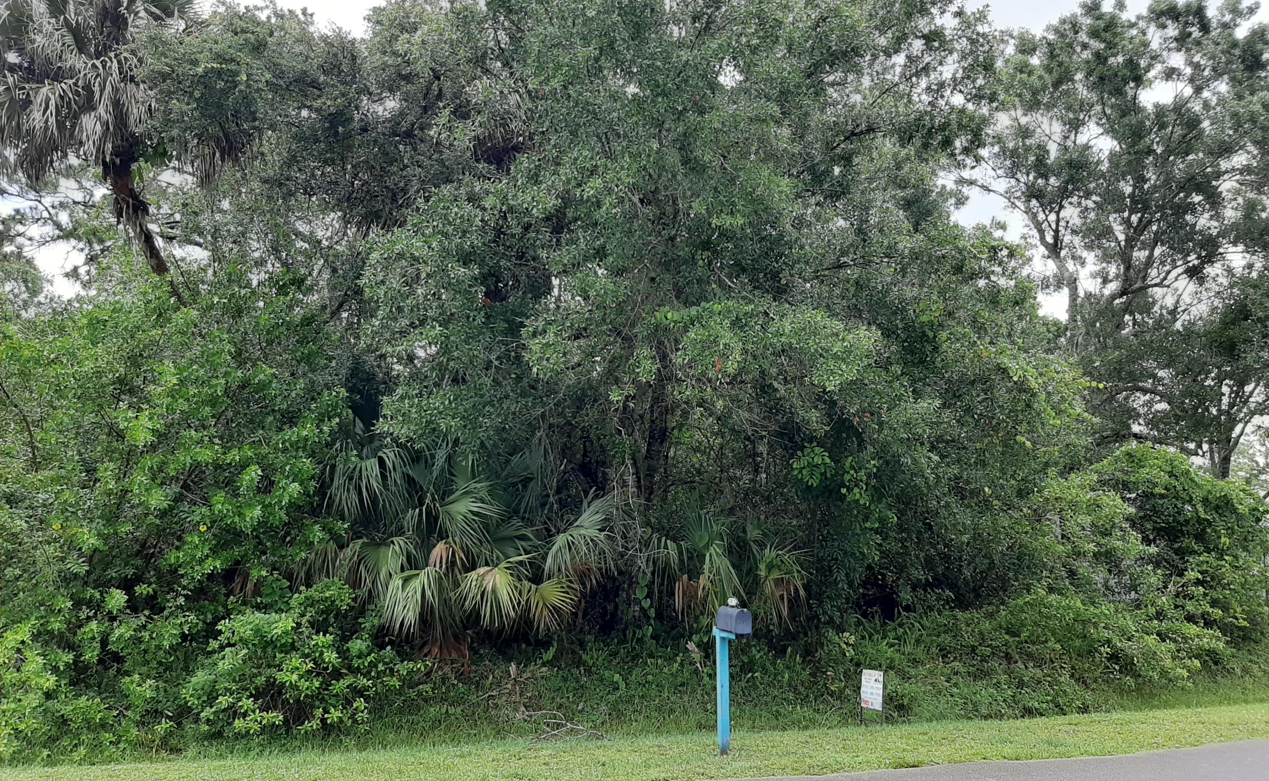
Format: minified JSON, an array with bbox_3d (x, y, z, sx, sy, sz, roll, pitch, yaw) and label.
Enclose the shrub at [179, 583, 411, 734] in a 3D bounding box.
[{"bbox_3d":[-3.486,2.717,10.050,2.150,1.520,1.700,4,-11,-15],"label":"shrub"}]

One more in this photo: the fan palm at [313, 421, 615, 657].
[{"bbox_3d":[-2.171,2.181,12.100,3.400,3.100,3.100,4,-11,-15],"label":"fan palm"}]

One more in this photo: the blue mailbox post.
[{"bbox_3d":[0.930,2.700,8.992,0.180,1.440,0.560,4,-11,-15],"label":"blue mailbox post"}]

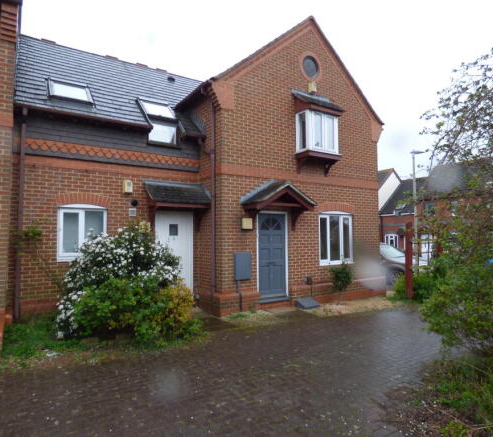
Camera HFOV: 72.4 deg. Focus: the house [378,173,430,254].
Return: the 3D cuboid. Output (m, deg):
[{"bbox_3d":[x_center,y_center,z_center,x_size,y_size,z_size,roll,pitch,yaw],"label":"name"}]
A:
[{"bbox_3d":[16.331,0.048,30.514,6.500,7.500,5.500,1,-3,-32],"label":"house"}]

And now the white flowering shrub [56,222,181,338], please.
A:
[{"bbox_3d":[-2.309,1.011,6.289,2.081,1.827,1.522,1,-3,-32],"label":"white flowering shrub"}]

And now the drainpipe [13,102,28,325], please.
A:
[{"bbox_3d":[-4.147,-0.119,6.186,0.081,3.908,0.091,1,-3,-32],"label":"drainpipe"}]

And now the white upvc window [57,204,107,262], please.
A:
[{"bbox_3d":[-3.300,0.289,6.825,0.893,1.147,0.101,1,-3,-32],"label":"white upvc window"}]

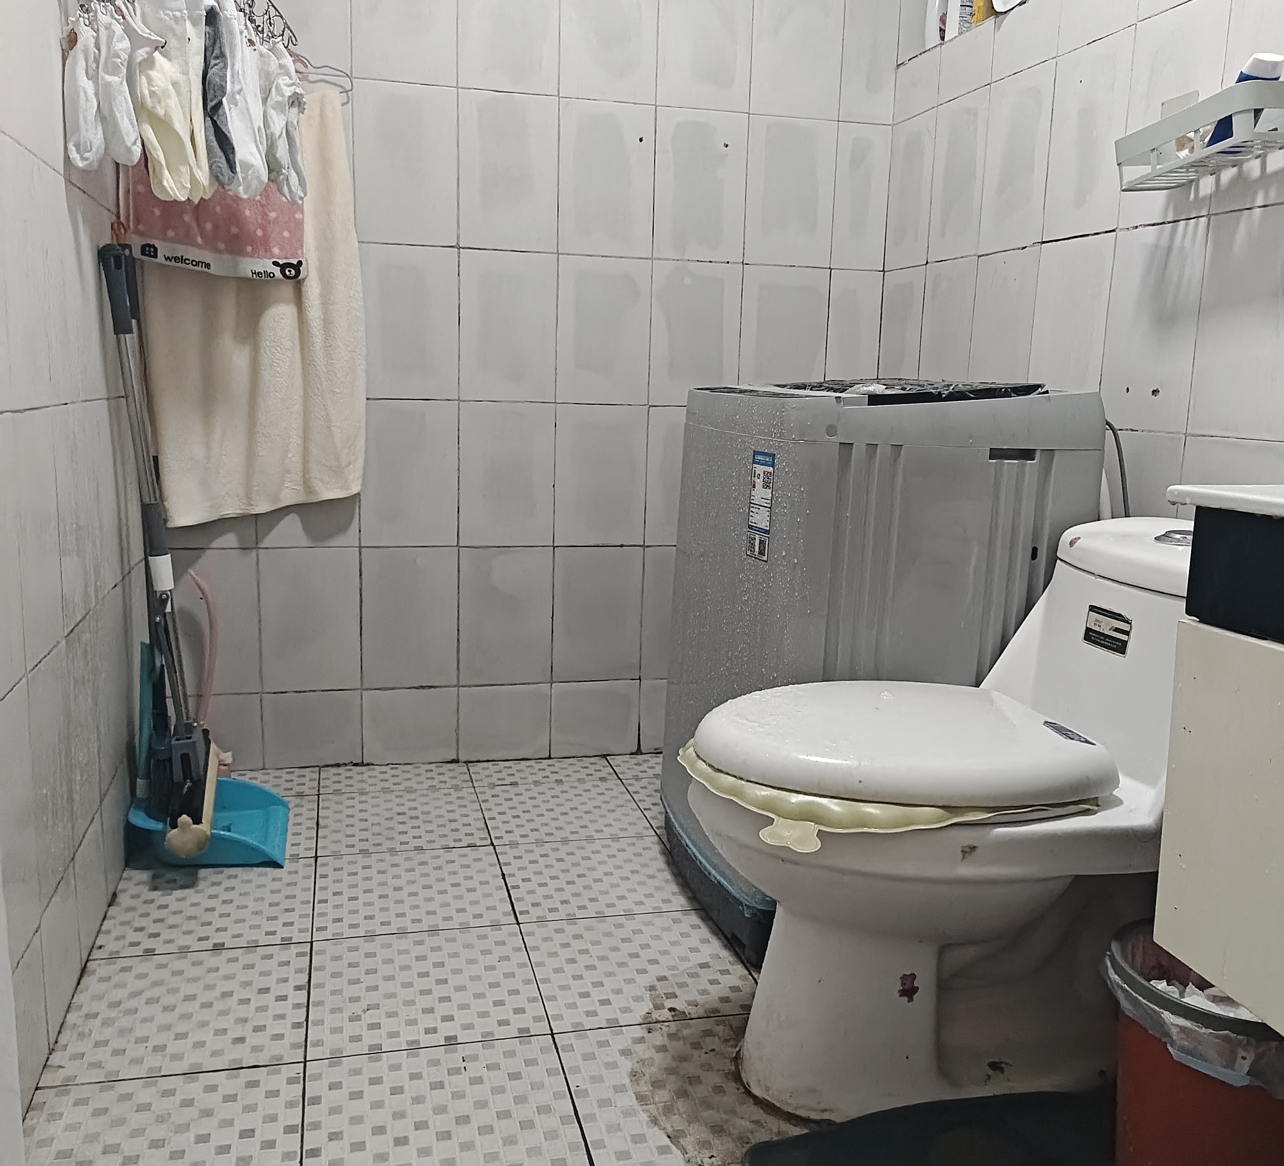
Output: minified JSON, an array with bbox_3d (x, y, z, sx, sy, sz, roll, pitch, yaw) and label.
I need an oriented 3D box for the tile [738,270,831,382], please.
[{"bbox_3d":[0.307,-0.532,2.472,0.200,0.301,0.010,-1,11,-14],"label":"tile"}]

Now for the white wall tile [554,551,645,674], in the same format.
[{"bbox_3d":[-0.097,0.067,2.479,0.200,0.301,0.010,-1,11,-14],"label":"white wall tile"}]

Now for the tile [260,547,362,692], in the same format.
[{"bbox_3d":[-0.678,0.077,2.334,0.199,0.299,0.010,-1,10,-14],"label":"tile"}]

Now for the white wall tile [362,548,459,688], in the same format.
[{"bbox_3d":[-0.484,0.073,2.381,0.200,0.300,0.010,-1,11,-14],"label":"white wall tile"}]

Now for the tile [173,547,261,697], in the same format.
[{"bbox_3d":[-0.869,0.081,2.282,0.194,0.301,0.010,-1,11,-14],"label":"tile"}]

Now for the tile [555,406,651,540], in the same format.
[{"bbox_3d":[-0.088,-0.229,2.427,0.198,0.299,0.011,-1,10,-14],"label":"tile"}]

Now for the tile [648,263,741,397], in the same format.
[{"bbox_3d":[0.114,-0.527,2.416,0.199,0.300,0.010,-1,10,-14],"label":"tile"}]

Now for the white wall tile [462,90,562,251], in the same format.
[{"bbox_3d":[-0.266,-0.818,2.271,0.199,0.299,0.010,-1,10,-14],"label":"white wall tile"}]

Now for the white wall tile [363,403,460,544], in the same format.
[{"bbox_3d":[-0.476,-0.222,2.327,0.200,0.301,0.010,-1,11,-14],"label":"white wall tile"}]

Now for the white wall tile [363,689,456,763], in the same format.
[{"bbox_3d":[-0.490,0.302,2.421,0.198,0.161,0.011,-1,10,-14],"label":"white wall tile"}]

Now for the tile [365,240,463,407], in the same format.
[{"bbox_3d":[-0.468,-0.519,2.277,0.199,0.299,0.010,-1,10,-14],"label":"tile"}]

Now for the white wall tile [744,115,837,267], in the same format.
[{"bbox_3d":[0.315,-0.828,2.418,0.200,0.301,0.010,-1,11,-14],"label":"white wall tile"}]

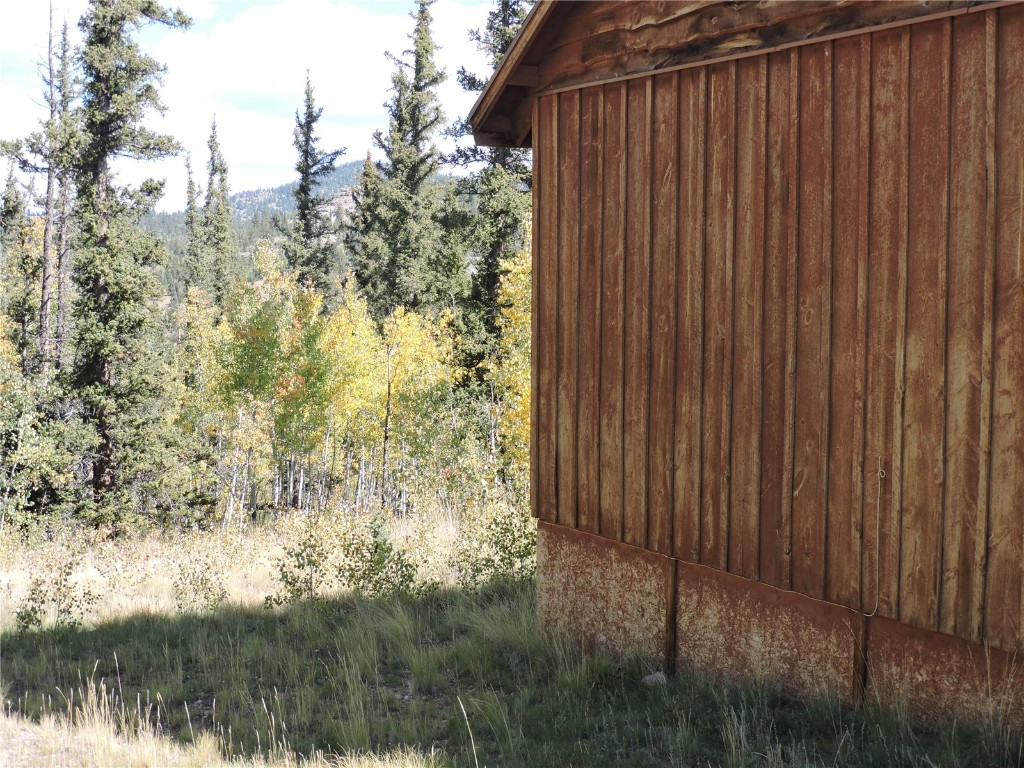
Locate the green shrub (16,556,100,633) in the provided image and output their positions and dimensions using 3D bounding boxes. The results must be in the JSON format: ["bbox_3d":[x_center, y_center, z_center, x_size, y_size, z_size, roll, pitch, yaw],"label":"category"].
[{"bbox_3d":[-3.330,1.540,11.900,0.600,0.550,0.550,0,4,0],"label":"green shrub"}]

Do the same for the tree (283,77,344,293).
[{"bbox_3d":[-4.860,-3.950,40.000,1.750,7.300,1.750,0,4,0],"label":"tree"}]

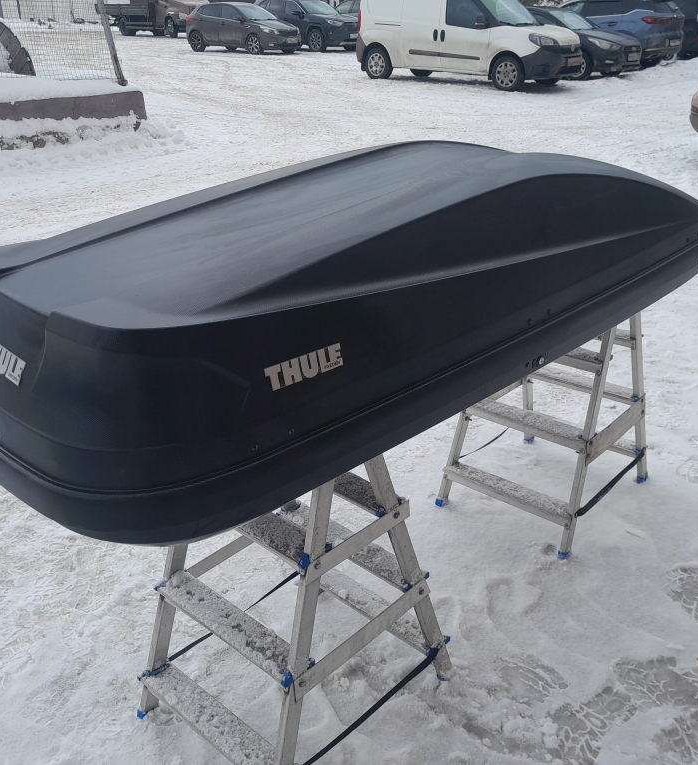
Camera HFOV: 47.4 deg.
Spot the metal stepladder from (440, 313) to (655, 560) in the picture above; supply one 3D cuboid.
[{"bbox_3d":[0.692,0.016,2.664,0.490,0.830,0.640,21,33,37],"label":"metal stepladder"}]

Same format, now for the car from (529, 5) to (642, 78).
[{"bbox_3d":[4.500,-7.853,18.321,4.400,1.470,1.730,22,33,37],"label":"car"}]

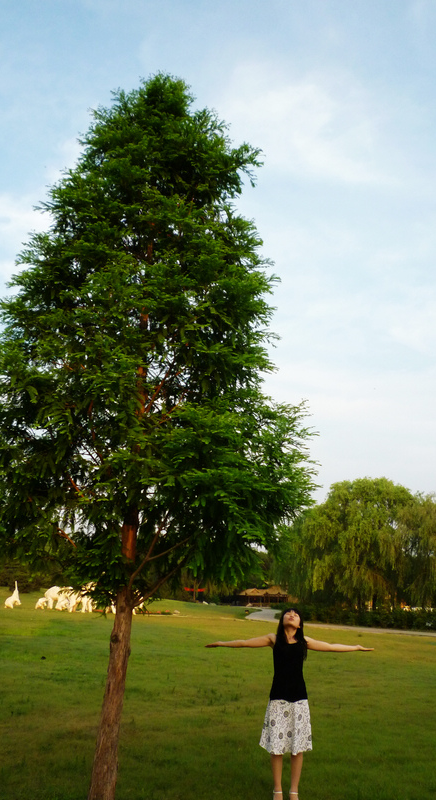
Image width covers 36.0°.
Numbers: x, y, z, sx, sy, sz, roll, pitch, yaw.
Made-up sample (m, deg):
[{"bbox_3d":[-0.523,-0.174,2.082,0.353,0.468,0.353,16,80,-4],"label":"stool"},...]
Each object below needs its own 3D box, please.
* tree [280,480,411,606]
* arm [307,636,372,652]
[{"bbox_3d":[11.157,12.773,57.755,11.550,12.310,10.970,-1,-17,11],"label":"tree"},{"bbox_3d":[1.081,2.186,5.986,0.625,0.125,0.110,6,-17,0],"label":"arm"}]

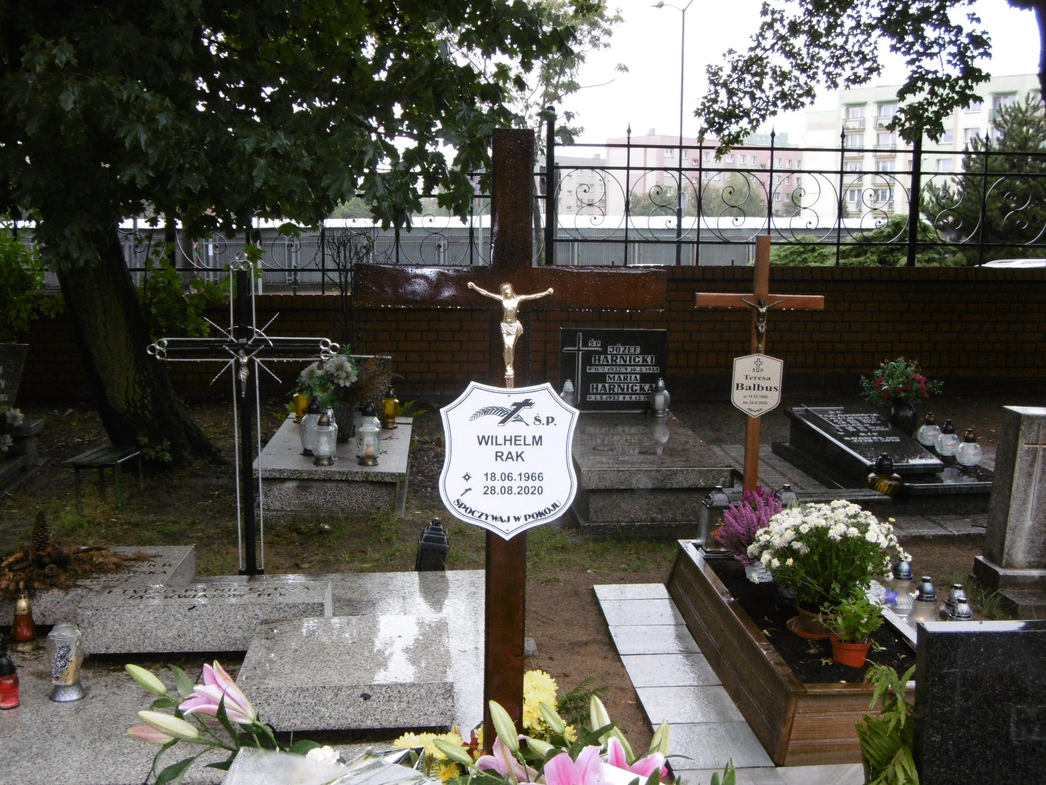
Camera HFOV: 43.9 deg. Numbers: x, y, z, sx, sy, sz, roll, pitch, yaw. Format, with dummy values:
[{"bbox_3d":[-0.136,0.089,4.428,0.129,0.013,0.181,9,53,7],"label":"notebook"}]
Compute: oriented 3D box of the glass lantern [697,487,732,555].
[{"bbox_3d":[0.760,0.494,5.042,0.138,0.267,0.138,0,8,-4],"label":"glass lantern"}]

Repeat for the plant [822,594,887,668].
[{"bbox_3d":[1.058,0.751,4.178,0.205,0.240,0.200,0,9,-5],"label":"plant"}]

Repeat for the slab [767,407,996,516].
[{"bbox_3d":[2.108,0.360,7.465,0.930,0.340,1.440,0,9,-5],"label":"slab"}]

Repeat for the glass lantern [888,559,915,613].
[{"bbox_3d":[1.524,0.765,5.204,0.115,0.220,0.115,0,9,-5],"label":"glass lantern"}]

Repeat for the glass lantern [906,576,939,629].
[{"bbox_3d":[1.522,0.808,4.927,0.120,0.220,0.120,0,9,-5],"label":"glass lantern"}]

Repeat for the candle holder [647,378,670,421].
[{"bbox_3d":[0.828,0.030,7.812,0.130,0.239,0.130,0,8,-4],"label":"candle holder"}]

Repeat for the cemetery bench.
[{"bbox_3d":[-2.255,0.456,6.963,0.290,0.265,0.440,1,8,4],"label":"cemetery bench"}]

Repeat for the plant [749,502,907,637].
[{"bbox_3d":[0.982,0.559,4.200,0.510,0.410,0.480,0,8,-4],"label":"plant"}]

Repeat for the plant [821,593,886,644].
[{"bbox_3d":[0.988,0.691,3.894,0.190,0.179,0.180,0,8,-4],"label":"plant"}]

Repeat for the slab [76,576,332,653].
[{"bbox_3d":[-1.063,0.764,4.395,0.810,0.170,0.240,0,9,-5],"label":"slab"}]

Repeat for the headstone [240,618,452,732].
[{"bbox_3d":[-0.503,0.813,3.810,0.585,0.127,0.573,0,8,-4],"label":"headstone"}]

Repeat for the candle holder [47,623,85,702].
[{"bbox_3d":[-1.346,0.789,3.832,0.108,0.214,0.108,0,8,-4],"label":"candle holder"}]

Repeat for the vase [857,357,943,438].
[{"bbox_3d":[2.343,0.044,8.024,0.500,0.490,0.420,0,9,-5],"label":"vase"}]

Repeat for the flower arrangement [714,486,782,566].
[{"bbox_3d":[0.826,0.505,4.772,0.243,0.311,0.220,0,8,-4],"label":"flower arrangement"}]

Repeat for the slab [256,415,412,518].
[{"bbox_3d":[-1.010,0.393,7.251,0.780,0.250,1.600,1,9,-2],"label":"slab"}]

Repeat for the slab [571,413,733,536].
[{"bbox_3d":[0.590,0.406,7.155,0.735,0.328,1.790,0,8,-4],"label":"slab"}]

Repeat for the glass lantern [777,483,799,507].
[{"bbox_3d":[1.021,0.488,5.069,0.138,0.267,0.138,0,8,-4],"label":"glass lantern"}]

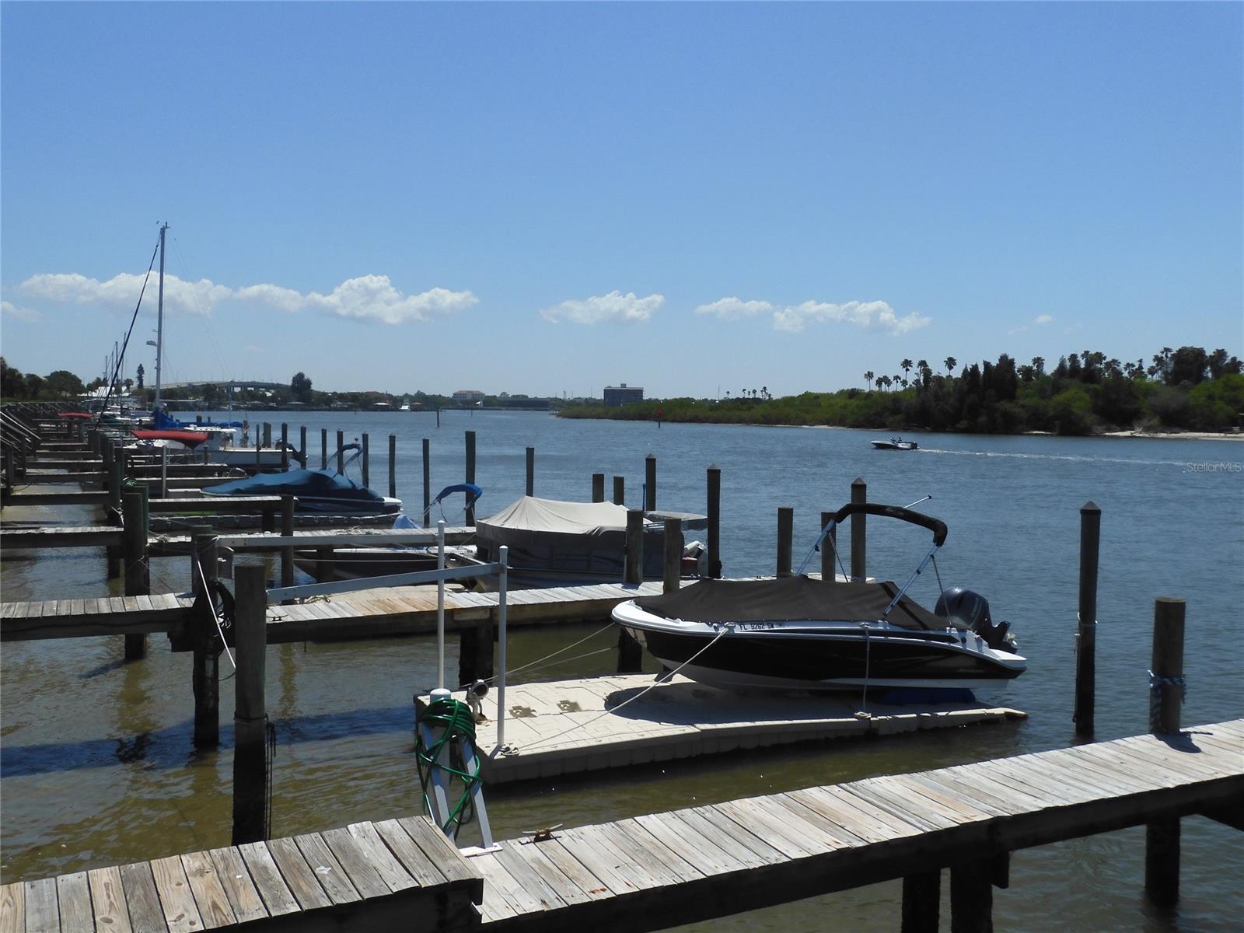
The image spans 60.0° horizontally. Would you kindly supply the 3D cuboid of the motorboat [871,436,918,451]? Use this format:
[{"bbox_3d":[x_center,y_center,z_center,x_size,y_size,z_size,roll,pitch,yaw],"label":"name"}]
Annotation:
[{"bbox_3d":[27.946,-2.341,110.517,2.100,1.650,5.600,-1,4,-33],"label":"motorboat"}]

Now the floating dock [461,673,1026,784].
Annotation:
[{"bbox_3d":[1.339,3.153,14.091,7.105,0.386,2.791,0,3,-21],"label":"floating dock"}]

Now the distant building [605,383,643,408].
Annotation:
[{"bbox_3d":[1.979,-70.320,1105.803,40.000,26.000,17.000,0,3,0],"label":"distant building"}]

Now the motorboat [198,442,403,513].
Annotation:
[{"bbox_3d":[-10.681,0.457,36.008,6.200,2.350,2.350,4,2,-25],"label":"motorboat"}]

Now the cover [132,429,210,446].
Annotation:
[{"bbox_3d":[-19.227,-1.203,46.016,3.100,0.750,1.300,-1,3,-25],"label":"cover"}]

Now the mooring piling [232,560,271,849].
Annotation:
[{"bbox_3d":[-3.347,2.208,9.780,0.289,2.627,0.289,-1,3,-23],"label":"mooring piling"}]

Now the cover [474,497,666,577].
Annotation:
[{"bbox_3d":[-0.792,1.291,22.553,3.755,1.472,2.436,4,1,-23],"label":"cover"}]

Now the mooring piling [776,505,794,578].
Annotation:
[{"bbox_3d":[2.607,1.882,17.284,0.239,2.448,0.239,-1,3,-23],"label":"mooring piling"}]

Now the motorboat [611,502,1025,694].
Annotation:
[{"bbox_3d":[2.865,1.726,14.707,6.463,2.436,2.436,4,2,-21],"label":"motorboat"}]

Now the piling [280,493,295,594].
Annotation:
[{"bbox_3d":[-6.441,1.670,20.785,0.240,2.240,0.240,1,3,0],"label":"piling"}]

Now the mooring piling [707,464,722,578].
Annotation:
[{"bbox_3d":[1.759,1.444,20.513,0.254,2.966,0.254,0,3,0],"label":"mooring piling"}]

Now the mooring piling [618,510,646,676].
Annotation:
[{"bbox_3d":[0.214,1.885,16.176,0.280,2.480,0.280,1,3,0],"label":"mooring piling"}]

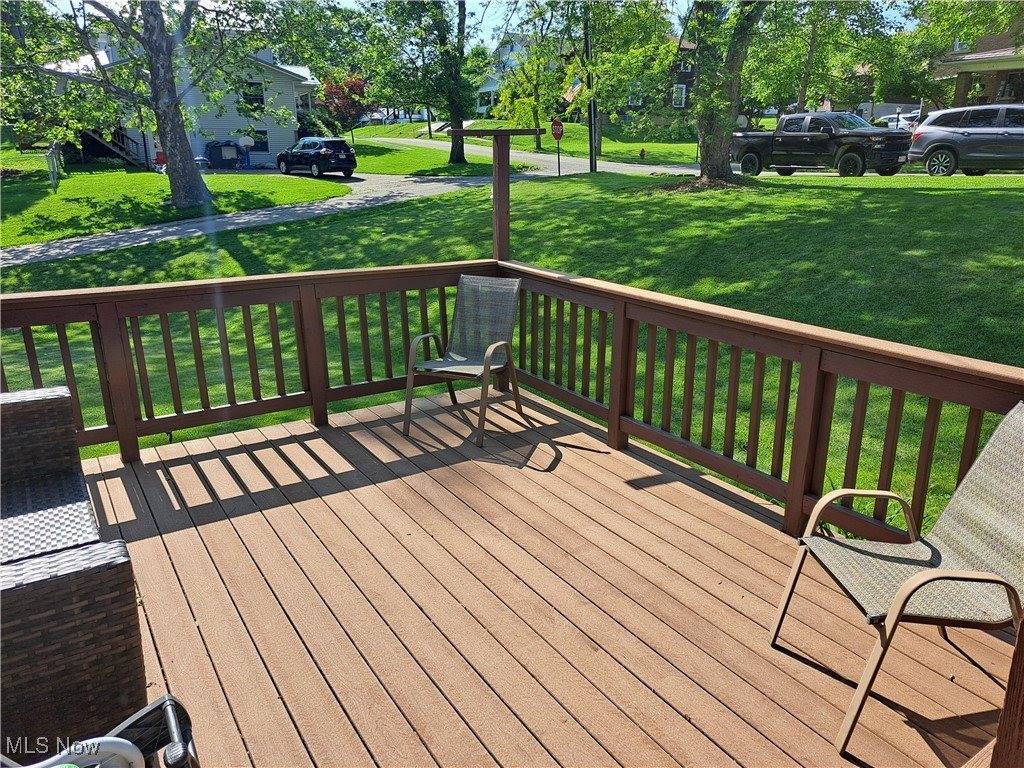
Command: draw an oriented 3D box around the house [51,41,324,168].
[{"bbox_3d":[-19.000,-17.296,44.009,13.500,7.600,10.500,-2,18,-8],"label":"house"}]

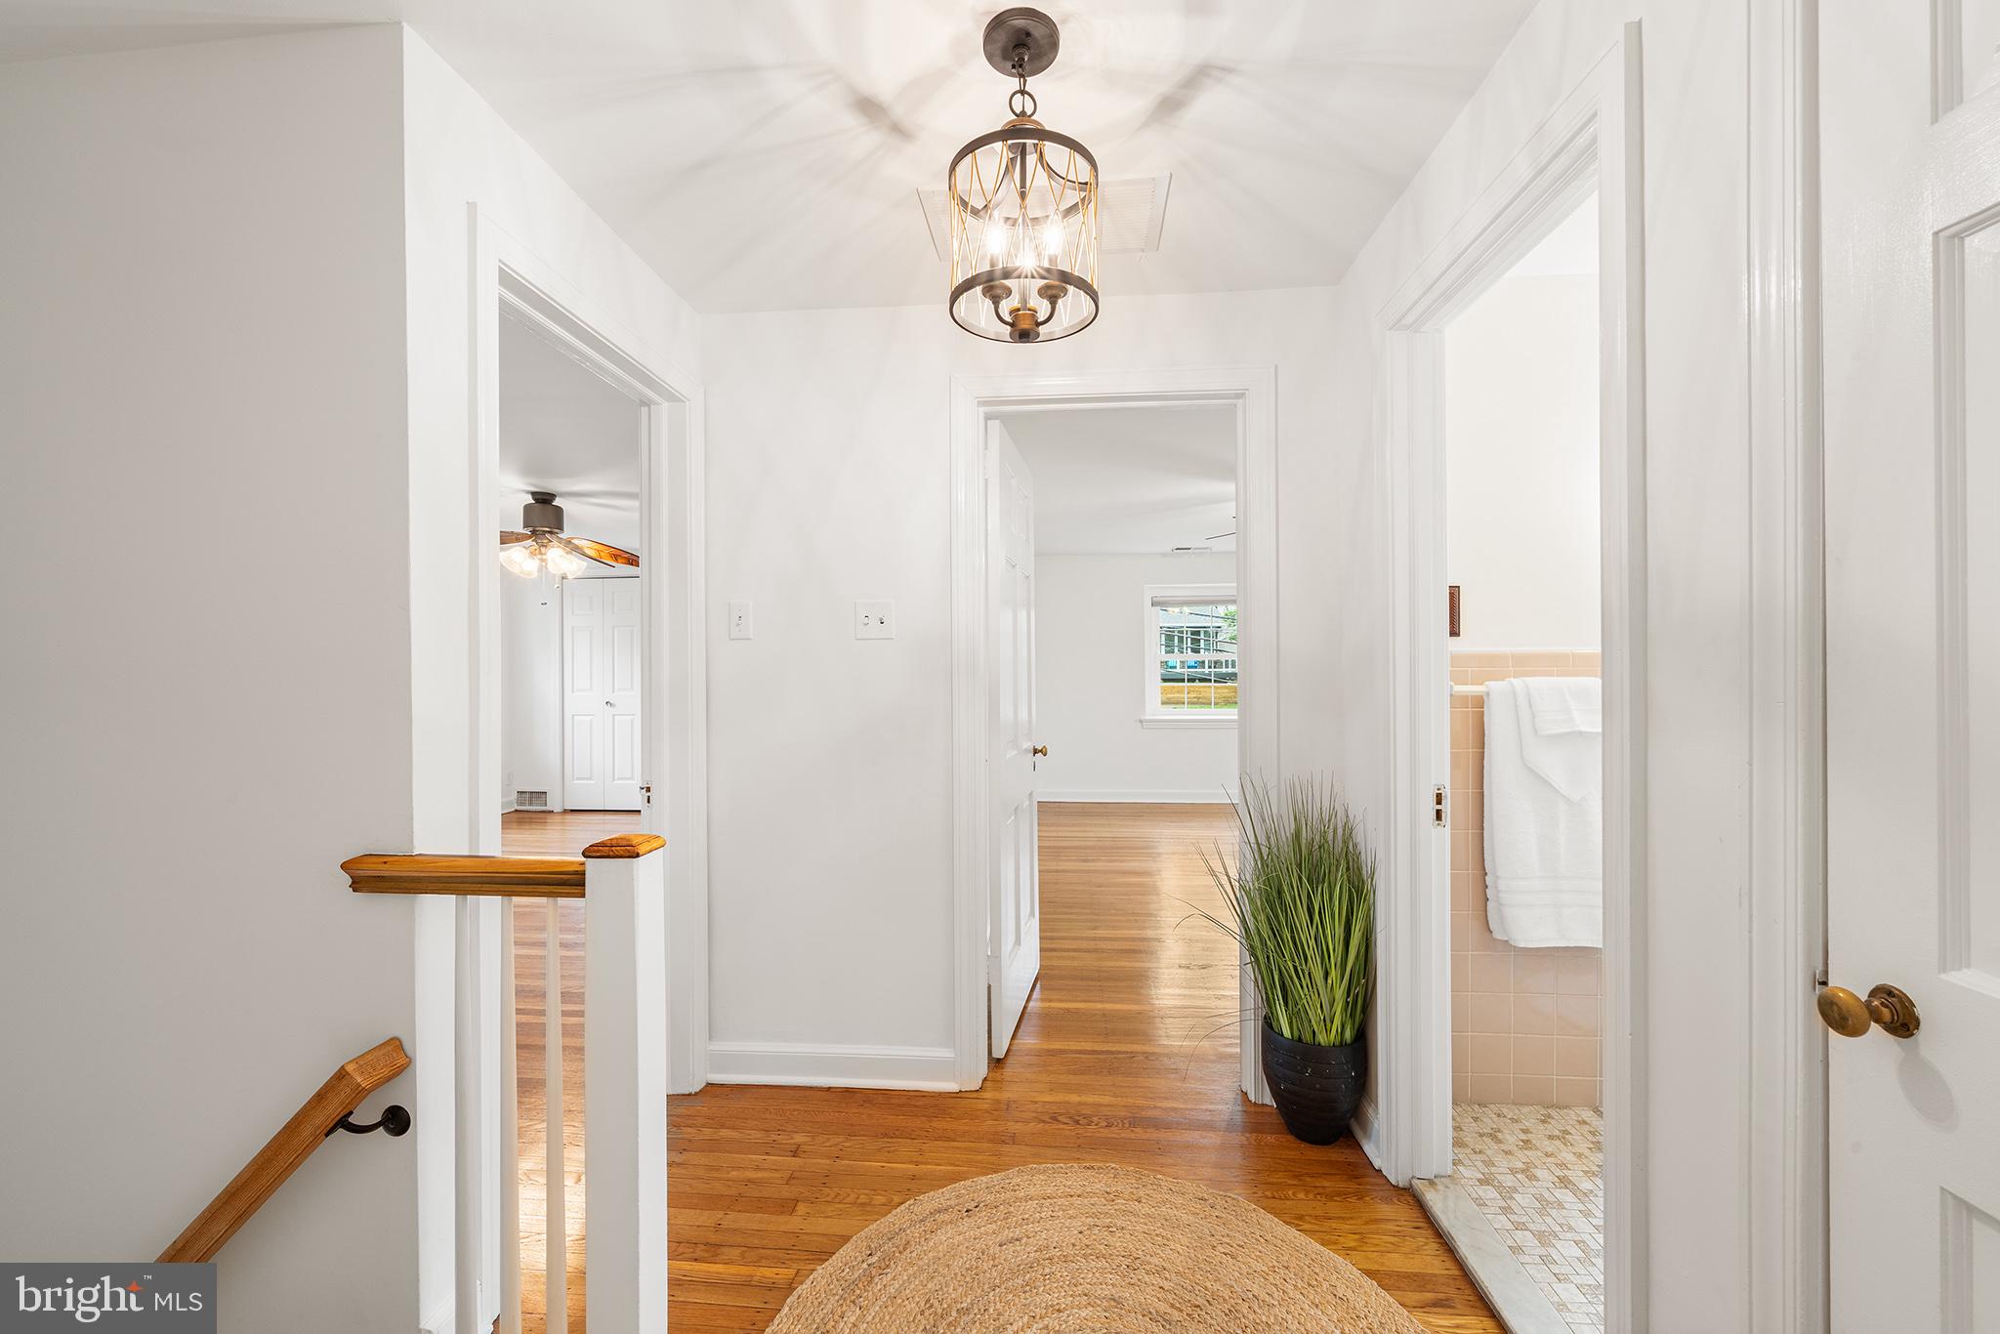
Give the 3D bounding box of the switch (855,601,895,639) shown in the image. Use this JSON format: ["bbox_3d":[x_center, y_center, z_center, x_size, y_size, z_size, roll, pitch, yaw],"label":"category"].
[{"bbox_3d":[-0.378,-0.139,2.177,0.117,0.117,0.012,0,0,5],"label":"switch"}]

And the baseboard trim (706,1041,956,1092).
[{"bbox_3d":[-0.514,1.204,2.186,0.770,0.138,0.022,0,0,5],"label":"baseboard trim"}]

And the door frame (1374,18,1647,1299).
[{"bbox_3d":[0.963,0.202,1.373,0.150,2.122,0.815,0,0,5],"label":"door frame"}]

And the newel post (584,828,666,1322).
[{"bbox_3d":[-0.580,0.770,1.135,0.088,1.006,0.088,0,0,5],"label":"newel post"}]

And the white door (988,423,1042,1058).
[{"bbox_3d":[0.064,0.234,2.675,0.040,2.040,0.730,0,0,12],"label":"white door"}]

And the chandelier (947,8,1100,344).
[{"bbox_3d":[0.039,-0.821,1.241,0.260,0.510,0.260,0,0,5],"label":"chandelier"}]

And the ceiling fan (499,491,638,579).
[{"bbox_3d":[-2.755,-0.793,4.373,1.320,0.530,1.320,0,0,5],"label":"ceiling fan"}]

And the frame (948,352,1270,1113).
[{"bbox_3d":[0.337,0.206,2.179,0.944,2.122,0.150,0,0,5],"label":"frame"}]

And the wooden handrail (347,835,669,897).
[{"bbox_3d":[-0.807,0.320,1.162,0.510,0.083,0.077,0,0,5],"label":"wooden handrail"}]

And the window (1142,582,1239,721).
[{"bbox_3d":[1.899,-0.130,6.787,1.080,1.280,0.120,0,0,5],"label":"window"}]

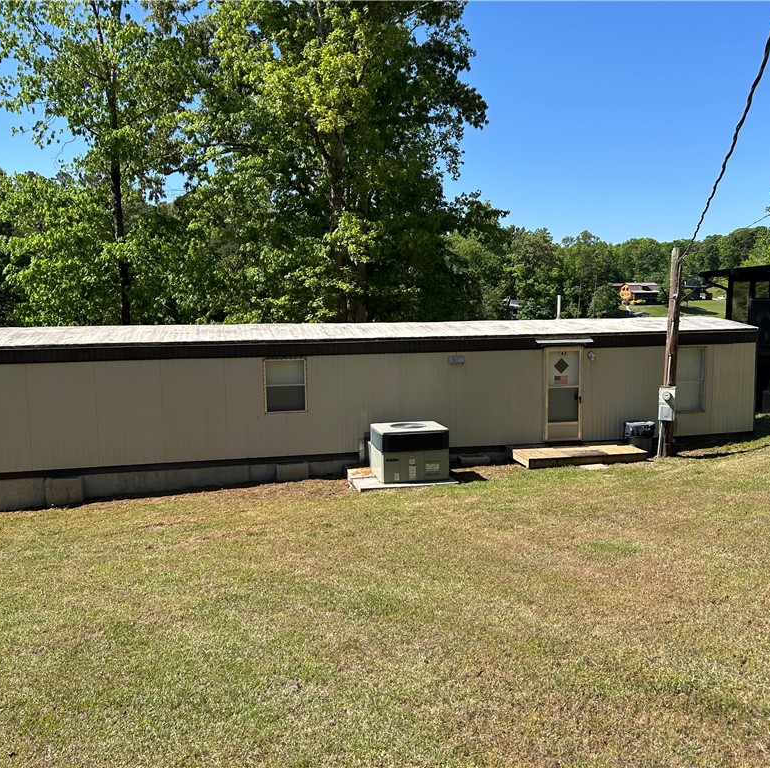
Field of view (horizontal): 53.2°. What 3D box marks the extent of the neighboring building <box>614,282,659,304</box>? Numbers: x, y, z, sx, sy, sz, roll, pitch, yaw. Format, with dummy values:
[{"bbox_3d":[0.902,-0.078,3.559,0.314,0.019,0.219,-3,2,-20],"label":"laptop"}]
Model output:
[{"bbox_3d":[93.054,-33.418,284.000,16.500,8.000,9.500,1,7,16],"label":"neighboring building"}]

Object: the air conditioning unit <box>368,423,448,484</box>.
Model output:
[{"bbox_3d":[0.463,1.317,15.085,1.300,0.965,1.060,-2,7,-13],"label":"air conditioning unit"}]

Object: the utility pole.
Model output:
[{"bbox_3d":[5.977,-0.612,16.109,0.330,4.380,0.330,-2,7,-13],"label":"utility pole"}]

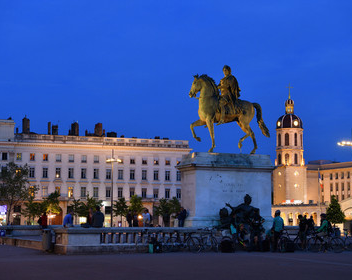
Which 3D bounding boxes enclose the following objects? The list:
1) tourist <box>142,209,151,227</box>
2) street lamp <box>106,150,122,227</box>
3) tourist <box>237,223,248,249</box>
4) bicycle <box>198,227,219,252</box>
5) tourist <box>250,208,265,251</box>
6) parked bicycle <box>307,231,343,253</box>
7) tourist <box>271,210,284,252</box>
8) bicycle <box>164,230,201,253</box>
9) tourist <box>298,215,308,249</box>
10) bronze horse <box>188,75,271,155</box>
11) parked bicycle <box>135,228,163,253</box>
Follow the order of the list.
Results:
[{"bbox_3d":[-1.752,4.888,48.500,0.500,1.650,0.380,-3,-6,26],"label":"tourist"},{"bbox_3d":[-9.067,7.310,120.000,2.200,12.000,2.200,0,-6,0],"label":"street lamp"},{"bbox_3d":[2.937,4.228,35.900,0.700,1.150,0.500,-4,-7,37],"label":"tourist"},{"bbox_3d":[1.399,4.355,35.700,1.680,1.080,0.550,0,-6,0],"label":"bicycle"},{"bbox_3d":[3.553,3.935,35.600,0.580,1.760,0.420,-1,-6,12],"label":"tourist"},{"bbox_3d":[6.745,4.503,36.600,1.720,1.030,0.550,-1,-6,9],"label":"parked bicycle"},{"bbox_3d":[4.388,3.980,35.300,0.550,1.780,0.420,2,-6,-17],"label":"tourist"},{"bbox_3d":[0.284,4.378,35.700,1.700,1.020,0.550,2,-6,-11],"label":"bicycle"},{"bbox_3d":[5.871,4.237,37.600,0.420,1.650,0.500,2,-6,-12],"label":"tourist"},{"bbox_3d":[2.986,-1.366,46.000,4.800,4.250,1.400,2,-6,-20],"label":"bronze horse"},{"bbox_3d":[-1.121,4.319,35.200,1.680,1.020,0.550,2,-6,-13],"label":"parked bicycle"}]

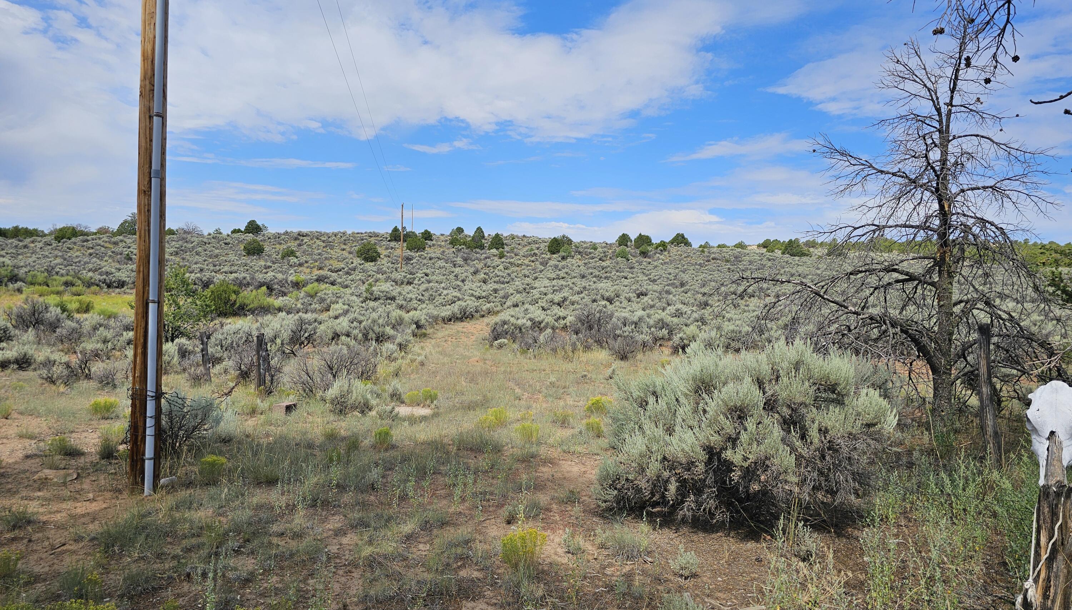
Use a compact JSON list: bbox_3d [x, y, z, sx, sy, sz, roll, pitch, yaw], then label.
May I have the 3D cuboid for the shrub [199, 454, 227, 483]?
[{"bbox_3d":[-2.727,1.376,6.021,0.219,0.225,0.197,1,1,-24],"label":"shrub"}]

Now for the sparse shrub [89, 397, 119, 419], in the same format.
[{"bbox_3d":[-5.388,1.273,8.893,0.322,0.257,0.290,1,1,-31],"label":"sparse shrub"}]

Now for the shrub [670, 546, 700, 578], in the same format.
[{"bbox_3d":[0.871,1.497,4.162,0.170,0.170,0.160,1,1,0],"label":"shrub"}]

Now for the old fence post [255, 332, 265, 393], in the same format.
[{"bbox_3d":[-4.801,1.013,12.392,0.140,1.080,0.140,1,1,0],"label":"old fence post"}]

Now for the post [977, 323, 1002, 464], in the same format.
[{"bbox_3d":[4.468,0.895,7.017,0.140,1.420,0.130,-5,1,0],"label":"post"}]

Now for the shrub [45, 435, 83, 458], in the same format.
[{"bbox_3d":[-4.564,1.348,6.891,0.311,0.193,0.280,1,1,-33],"label":"shrub"}]

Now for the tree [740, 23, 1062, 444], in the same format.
[{"bbox_3d":[4.737,-0.924,8.982,3.600,5.100,3.500,1,1,0],"label":"tree"}]

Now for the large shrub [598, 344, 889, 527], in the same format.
[{"bbox_3d":[1.714,0.931,5.716,2.305,1.279,1.844,1,1,17],"label":"large shrub"}]

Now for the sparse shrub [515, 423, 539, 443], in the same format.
[{"bbox_3d":[-0.106,1.471,8.203,0.280,0.230,0.250,1,1,0],"label":"sparse shrub"}]

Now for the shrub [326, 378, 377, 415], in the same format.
[{"bbox_3d":[-2.665,1.318,10.281,0.730,0.530,0.620,1,1,0],"label":"shrub"}]

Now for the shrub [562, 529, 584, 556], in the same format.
[{"bbox_3d":[0.232,1.495,4.484,0.140,0.160,0.130,1,1,0],"label":"shrub"}]

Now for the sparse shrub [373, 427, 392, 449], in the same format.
[{"bbox_3d":[-1.675,1.450,7.783,0.210,0.230,0.200,1,1,0],"label":"sparse shrub"}]

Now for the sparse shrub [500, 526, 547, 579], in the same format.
[{"bbox_3d":[-0.069,1.422,4.126,0.277,0.279,0.249,1,1,-1],"label":"sparse shrub"}]

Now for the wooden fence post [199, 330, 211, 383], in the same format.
[{"bbox_3d":[-5.898,0.918,12.700,0.140,0.948,0.140,-7,0,-25],"label":"wooden fence post"}]

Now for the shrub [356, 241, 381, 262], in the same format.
[{"bbox_3d":[-22.500,-7.037,96.037,3.299,3.200,3.299,1,1,-13],"label":"shrub"}]

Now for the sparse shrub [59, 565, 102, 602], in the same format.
[{"bbox_3d":[-2.411,1.467,3.770,0.220,0.190,0.200,1,1,0],"label":"sparse shrub"}]

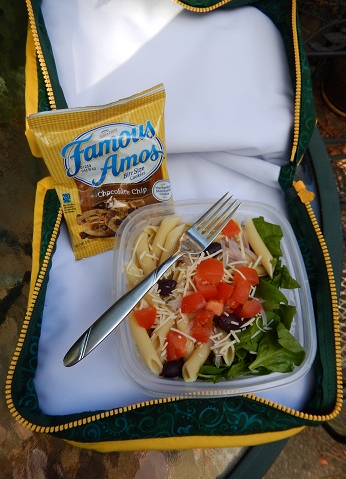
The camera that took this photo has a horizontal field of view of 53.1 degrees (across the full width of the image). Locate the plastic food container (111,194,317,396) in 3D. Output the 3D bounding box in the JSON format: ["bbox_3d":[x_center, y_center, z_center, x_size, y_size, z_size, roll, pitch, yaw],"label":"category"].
[{"bbox_3d":[0.030,0.048,0.301,0.157,0.055,0.157,-4,69,-5],"label":"plastic food container"}]

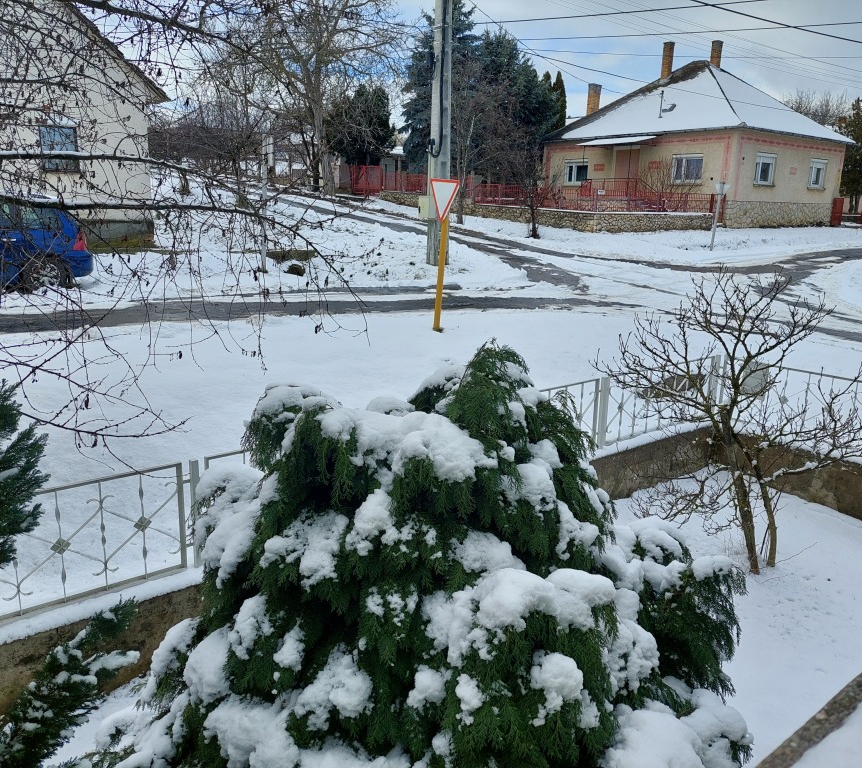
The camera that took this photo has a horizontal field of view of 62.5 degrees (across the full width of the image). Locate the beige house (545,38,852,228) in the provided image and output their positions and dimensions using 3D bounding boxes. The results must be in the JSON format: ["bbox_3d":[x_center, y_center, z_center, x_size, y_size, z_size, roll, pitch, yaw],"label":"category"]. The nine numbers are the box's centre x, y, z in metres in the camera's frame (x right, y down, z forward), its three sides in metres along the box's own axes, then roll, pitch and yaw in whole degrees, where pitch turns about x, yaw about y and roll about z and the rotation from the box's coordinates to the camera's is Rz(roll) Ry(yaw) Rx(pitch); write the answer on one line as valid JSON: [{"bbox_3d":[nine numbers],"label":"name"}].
[{"bbox_3d":[13.336,-12.597,35.735,10.852,8.820,10.902,-10,18,-38],"label":"beige house"}]

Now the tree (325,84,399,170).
[{"bbox_3d":[-3.403,-11.912,34.510,3.503,4.935,3.327,1,14,0],"label":"tree"}]

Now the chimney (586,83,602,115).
[{"bbox_3d":[8.683,-15.155,38.018,0.480,1.655,0.480,-10,18,-38],"label":"chimney"}]

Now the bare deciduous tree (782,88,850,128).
[{"bbox_3d":[27.724,-17.016,52.021,5.500,8.649,5.400,8,16,26],"label":"bare deciduous tree"}]

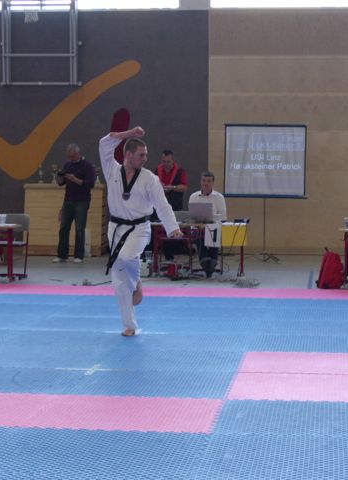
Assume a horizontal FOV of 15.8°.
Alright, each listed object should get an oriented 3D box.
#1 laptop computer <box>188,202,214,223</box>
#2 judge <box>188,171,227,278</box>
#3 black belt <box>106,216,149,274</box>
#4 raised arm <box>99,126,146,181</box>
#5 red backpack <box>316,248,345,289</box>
[{"bbox_3d":[0.360,-0.357,16.400,0.330,0.250,0.290,1,3,6],"label":"laptop computer"},{"bbox_3d":[0.445,-0.221,16.450,0.520,1.370,0.900,0,3,3],"label":"judge"},{"bbox_3d":[-0.382,0.042,10.300,0.345,0.460,0.300,0,3,-2],"label":"black belt"},{"bbox_3d":[-0.424,-0.707,10.300,0.380,0.440,0.260,0,3,-6],"label":"raised arm"},{"bbox_3d":[1.849,0.337,14.850,0.250,0.470,0.300,2,4,25],"label":"red backpack"}]

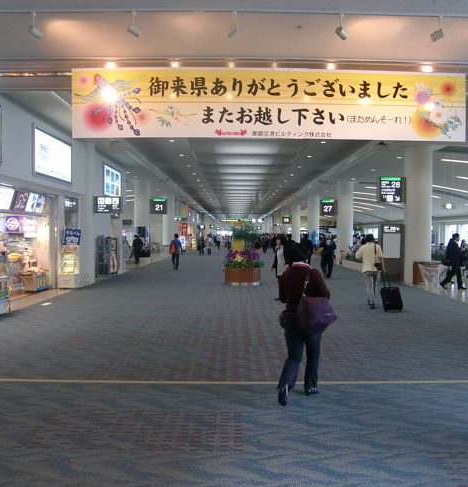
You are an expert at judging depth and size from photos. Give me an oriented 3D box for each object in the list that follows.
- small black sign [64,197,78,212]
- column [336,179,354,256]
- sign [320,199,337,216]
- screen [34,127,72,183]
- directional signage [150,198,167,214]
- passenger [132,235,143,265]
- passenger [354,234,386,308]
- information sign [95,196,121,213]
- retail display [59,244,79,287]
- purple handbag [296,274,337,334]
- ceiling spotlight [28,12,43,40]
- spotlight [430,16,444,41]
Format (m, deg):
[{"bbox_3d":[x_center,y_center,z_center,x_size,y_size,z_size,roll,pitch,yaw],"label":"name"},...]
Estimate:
[{"bbox_3d":[-5.200,-1.231,16.850,0.120,0.430,1.250,0,1,0],"label":"small black sign"},{"bbox_3d":[6.358,-1.188,29.759,0.930,4.780,0.930,0,1,0],"label":"column"},{"bbox_3d":[5.447,-2.023,30.200,0.950,0.950,0.200,0,1,0],"label":"sign"},{"bbox_3d":[-4.923,-2.349,14.393,0.120,1.180,2.900,0,1,0],"label":"screen"},{"bbox_3d":[-4.167,-2.056,29.200,0.970,0.870,0.200,0,1,0],"label":"directional signage"},{"bbox_3d":[-5.235,0.354,28.600,0.500,1.580,0.400,0,1,15],"label":"passenger"},{"bbox_3d":[3.163,0.637,12.186,0.640,1.680,0.480,0,1,-4],"label":"passenger"},{"bbox_3d":[-4.161,-1.271,17.400,0.960,0.560,0.170,0,1,0],"label":"information sign"},{"bbox_3d":[-5.002,0.683,15.939,0.520,1.330,0.520,0,1,0],"label":"retail display"},{"bbox_3d":[0.801,0.592,5.100,0.420,0.550,0.200,0,1,-27],"label":"purple handbag"},{"bbox_3d":[-1.737,-1.912,4.600,0.140,0.250,0.090,0,1,-41],"label":"ceiling spotlight"},{"bbox_3d":[1.735,-1.832,4.500,0.075,0.210,0.125,0,1,-30],"label":"spotlight"}]

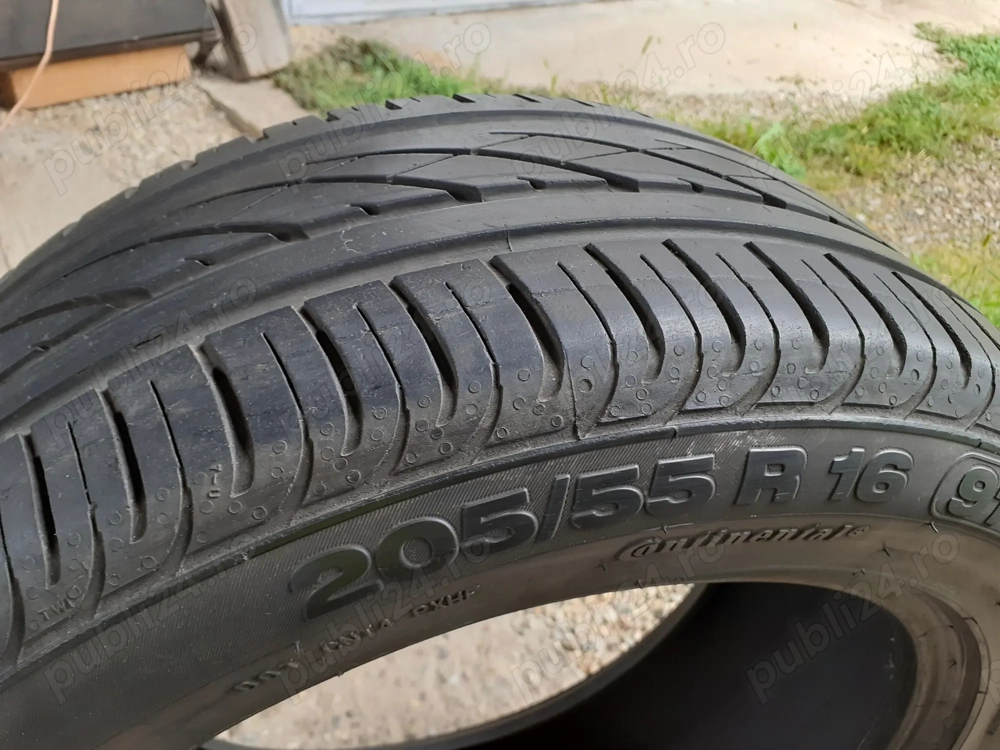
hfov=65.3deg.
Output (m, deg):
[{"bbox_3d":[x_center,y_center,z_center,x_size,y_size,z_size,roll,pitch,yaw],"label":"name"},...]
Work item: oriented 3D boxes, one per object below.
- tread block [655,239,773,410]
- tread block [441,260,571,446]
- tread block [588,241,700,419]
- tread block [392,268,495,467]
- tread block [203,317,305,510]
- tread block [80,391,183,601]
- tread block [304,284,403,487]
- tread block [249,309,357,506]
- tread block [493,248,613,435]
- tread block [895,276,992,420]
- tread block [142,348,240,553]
[{"bbox_3d":[0.061,-0.016,0.213,0.018,0.015,0.053,-2,61,-17],"label":"tread block"},{"bbox_3d":[-0.002,-0.008,0.197,0.018,0.015,0.053,-12,63,-10],"label":"tread block"},{"bbox_3d":[0.039,-0.015,0.206,0.018,0.015,0.053,-6,62,-15],"label":"tread block"},{"bbox_3d":[-0.014,-0.005,0.195,0.020,0.015,0.053,-14,64,-8],"label":"tread block"},{"bbox_3d":[-0.058,0.008,0.191,0.020,0.015,0.053,-21,64,-3],"label":"tread block"},{"bbox_3d":[-0.087,0.021,0.191,0.019,0.015,0.053,-25,64,1],"label":"tread block"},{"bbox_3d":[-0.035,0.001,0.193,0.019,0.015,0.053,-17,64,-6],"label":"tread block"},{"bbox_3d":[-0.048,0.005,0.192,0.018,0.015,0.053,-19,64,-4],"label":"tread block"},{"bbox_3d":[0.014,-0.011,0.200,0.021,0.015,0.053,-10,63,-12],"label":"tread block"},{"bbox_3d":[0.140,-0.009,0.245,0.017,0.015,0.053,12,55,-27],"label":"tread block"},{"bbox_3d":[-0.074,0.015,0.191,0.019,0.015,0.053,-23,64,0],"label":"tread block"}]

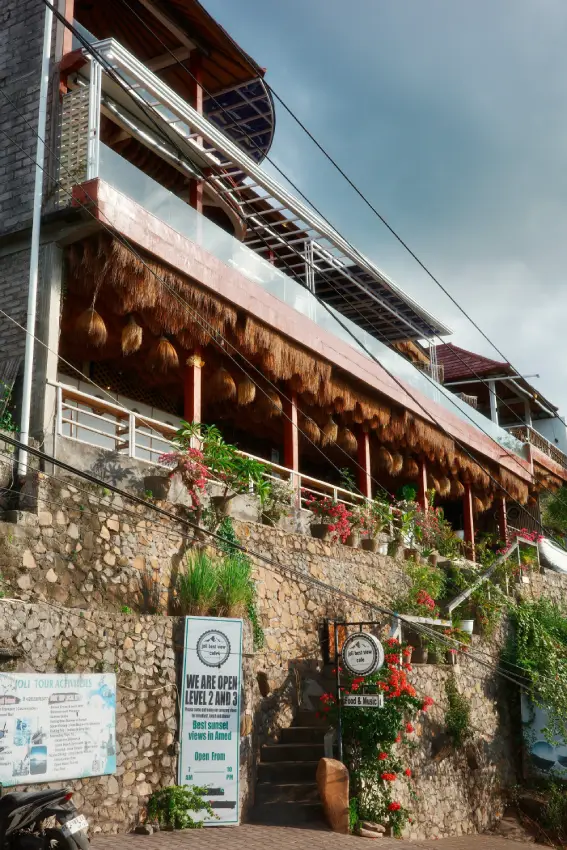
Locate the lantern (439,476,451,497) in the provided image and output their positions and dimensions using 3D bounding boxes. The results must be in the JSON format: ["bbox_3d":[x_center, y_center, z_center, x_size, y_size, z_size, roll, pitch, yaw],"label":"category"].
[{"bbox_3d":[4.368,1.669,25.624,0.330,0.560,0.330,-10,-18,29],"label":"lantern"}]

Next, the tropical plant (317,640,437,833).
[{"bbox_3d":[1.263,4.101,12.556,0.850,2.400,1.450,-9,-17,28],"label":"tropical plant"}]

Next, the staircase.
[{"bbox_3d":[0.083,4.416,12.425,0.980,1.300,1.650,0,-15,-3],"label":"staircase"}]

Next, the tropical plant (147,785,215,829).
[{"bbox_3d":[-1.047,3.878,9.600,0.670,0.430,0.480,0,-16,-6],"label":"tropical plant"}]

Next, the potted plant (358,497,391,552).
[{"bbox_3d":[1.942,2.123,20.155,0.530,1.180,0.560,-10,-18,29],"label":"potted plant"}]

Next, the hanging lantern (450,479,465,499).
[{"bbox_3d":[5.422,1.979,29.430,0.430,0.600,0.430,-1,-17,0],"label":"hanging lantern"}]

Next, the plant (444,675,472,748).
[{"bbox_3d":[2.894,4.738,15.619,0.280,1.170,0.550,-9,-17,28],"label":"plant"}]

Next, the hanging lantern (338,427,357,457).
[{"bbox_3d":[1.573,0.406,23.213,0.450,0.700,0.450,-1,-17,0],"label":"hanging lantern"}]

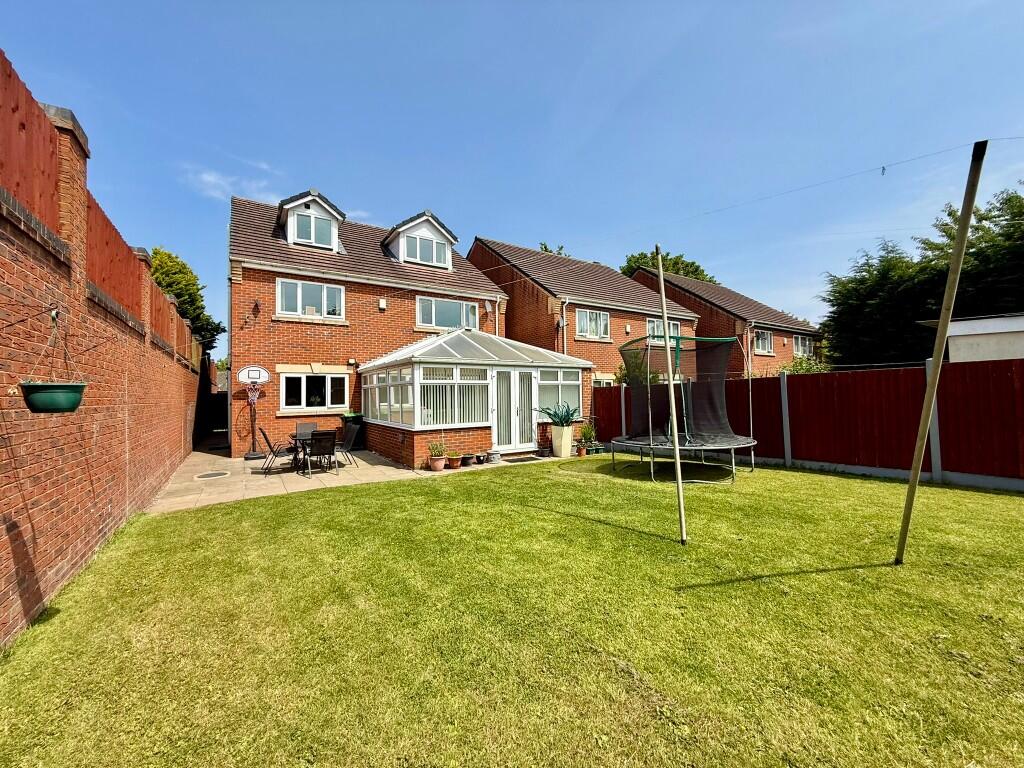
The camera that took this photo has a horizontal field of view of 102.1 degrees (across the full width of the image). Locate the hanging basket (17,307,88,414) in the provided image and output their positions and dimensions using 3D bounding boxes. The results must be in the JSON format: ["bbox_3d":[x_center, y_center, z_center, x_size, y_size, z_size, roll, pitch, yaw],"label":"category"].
[{"bbox_3d":[-2.459,-0.123,2.227,0.250,0.565,0.250,0,-2,-34],"label":"hanging basket"}]

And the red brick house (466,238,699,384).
[{"bbox_3d":[2.196,-2.275,21.270,8.550,9.120,10.850,0,-2,-34],"label":"red brick house"}]

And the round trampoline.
[{"bbox_3d":[3.116,0.405,7.726,2.480,2.420,2.480,-1,-2,1],"label":"round trampoline"}]

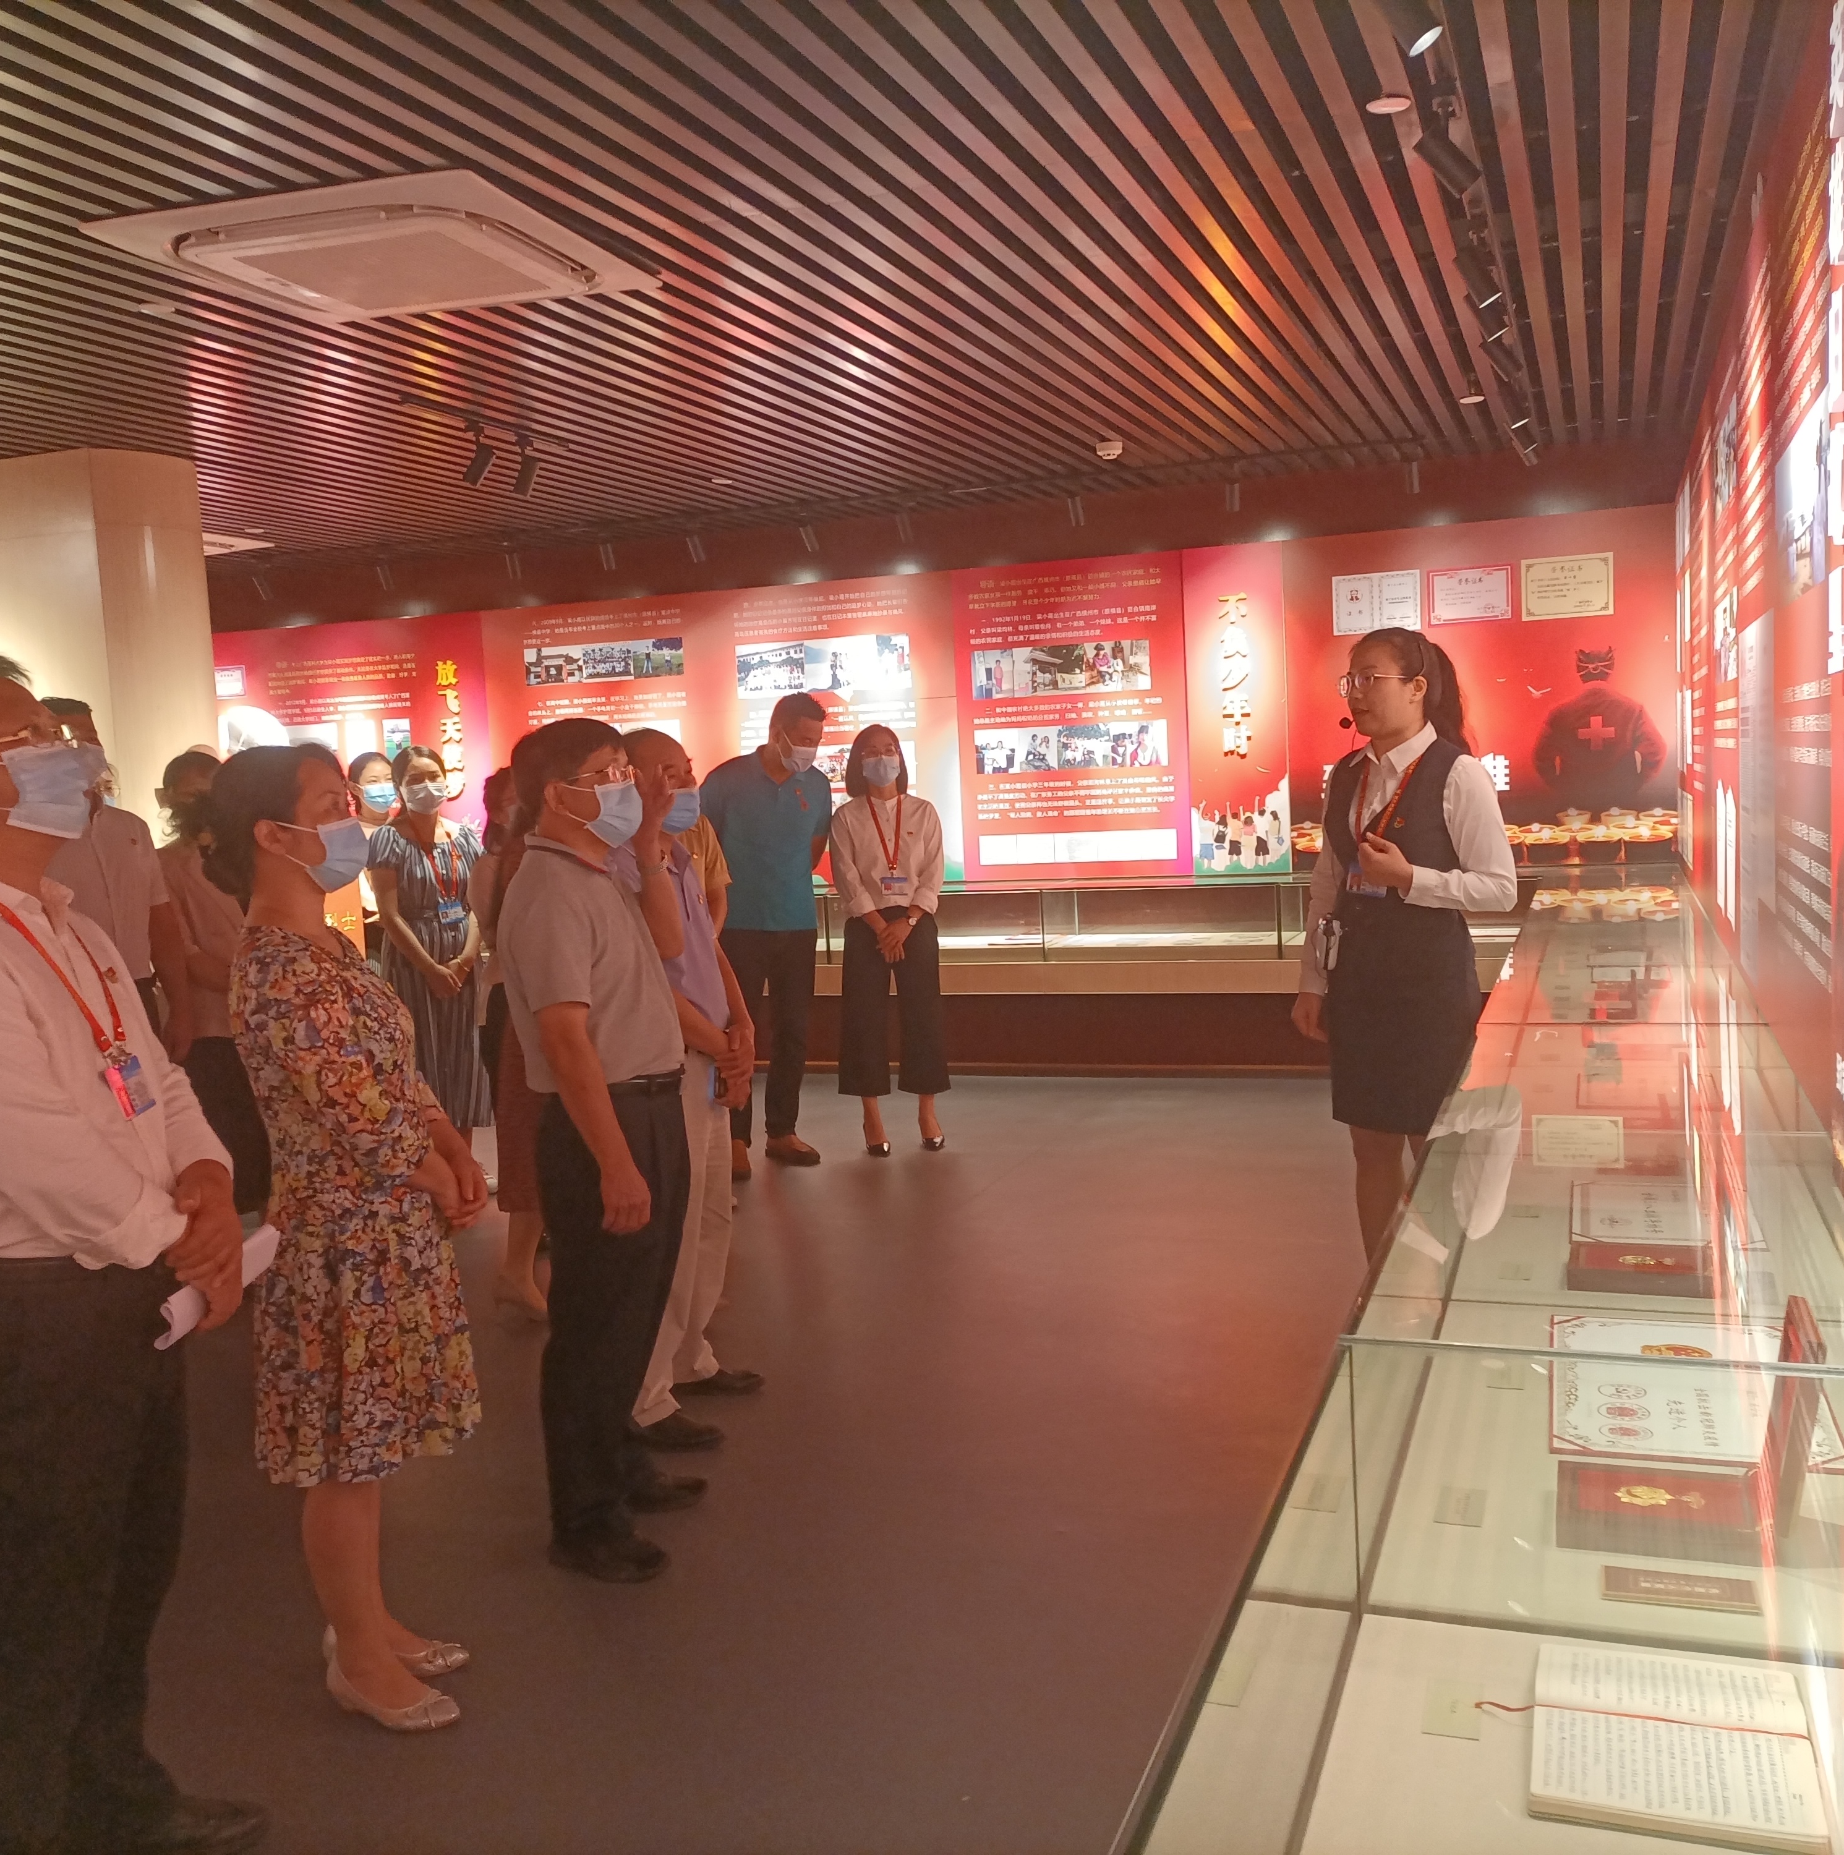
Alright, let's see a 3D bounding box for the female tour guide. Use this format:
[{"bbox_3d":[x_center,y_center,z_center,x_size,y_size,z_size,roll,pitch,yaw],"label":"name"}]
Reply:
[{"bbox_3d":[1.035,0.216,4.020,0.400,1.700,0.500,-5,5,-27],"label":"female tour guide"}]

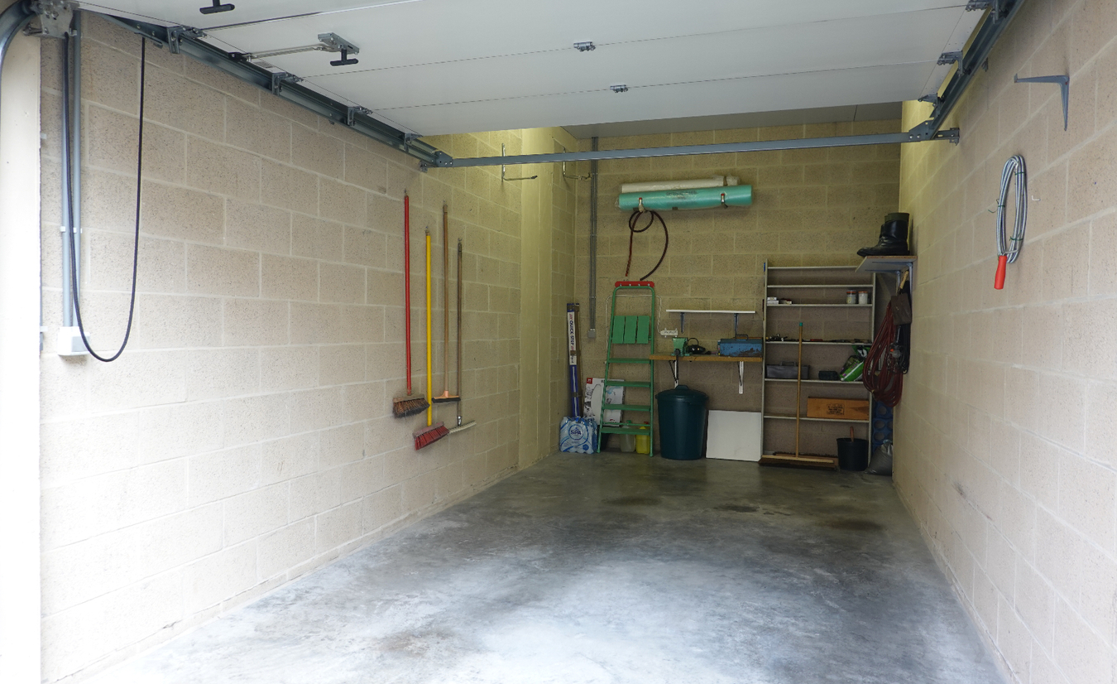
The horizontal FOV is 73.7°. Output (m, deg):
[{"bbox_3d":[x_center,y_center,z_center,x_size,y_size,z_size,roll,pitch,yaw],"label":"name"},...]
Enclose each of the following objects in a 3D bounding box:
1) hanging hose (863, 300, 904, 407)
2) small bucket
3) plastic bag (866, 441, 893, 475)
[{"bbox_3d":[2.296,0.058,5.269,0.280,0.800,0.200,1,1,18],"label":"hanging hose"},{"bbox_3d":[2.494,0.944,6.323,0.265,0.260,0.265,1,1,18],"label":"small bucket"},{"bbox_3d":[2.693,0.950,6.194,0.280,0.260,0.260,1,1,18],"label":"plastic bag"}]

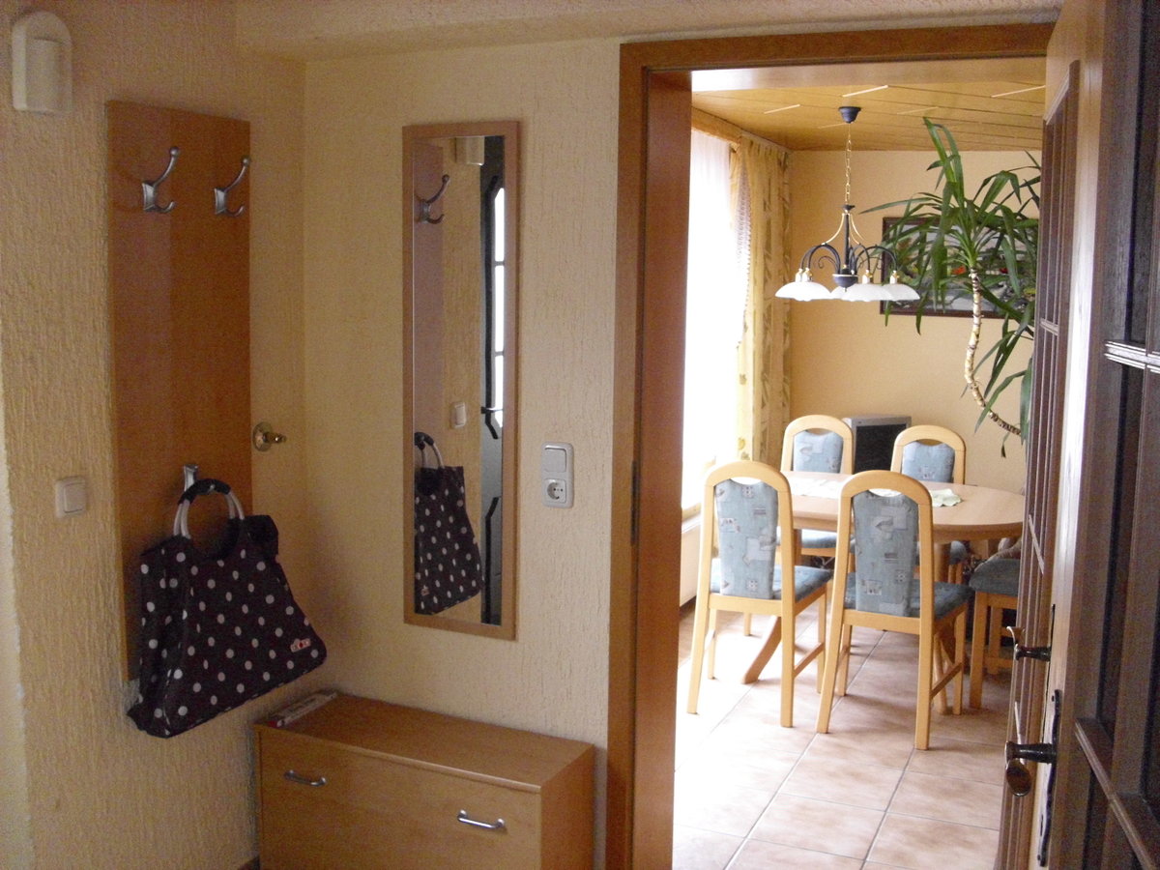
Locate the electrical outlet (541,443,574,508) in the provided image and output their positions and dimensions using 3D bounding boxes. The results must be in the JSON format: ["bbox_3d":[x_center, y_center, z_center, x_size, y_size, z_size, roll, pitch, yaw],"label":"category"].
[{"bbox_3d":[-0.051,0.092,2.697,0.080,0.152,0.014,4,8,24],"label":"electrical outlet"}]

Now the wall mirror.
[{"bbox_3d":[-0.286,-0.117,2.774,0.307,1.210,0.020,4,8,24],"label":"wall mirror"}]

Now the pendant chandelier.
[{"bbox_3d":[1.009,-0.861,4.409,0.550,0.730,0.550,4,8,24],"label":"pendant chandelier"}]

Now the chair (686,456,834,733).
[{"bbox_3d":[0.657,0.532,4.342,0.475,0.940,0.490,4,8,21],"label":"chair"}]

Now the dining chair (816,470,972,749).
[{"bbox_3d":[1.112,0.562,4.159,0.475,0.940,0.490,5,8,27],"label":"dining chair"}]

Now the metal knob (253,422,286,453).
[{"bbox_3d":[-0.726,0.008,2.783,0.068,0.071,0.071,4,8,24],"label":"metal knob"}]

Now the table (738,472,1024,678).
[{"bbox_3d":[1.085,0.611,4.532,1.290,0.750,0.950,4,8,24],"label":"table"}]

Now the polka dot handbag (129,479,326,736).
[{"bbox_3d":[-0.768,0.340,2.548,0.155,0.505,0.430,5,8,31],"label":"polka dot handbag"}]

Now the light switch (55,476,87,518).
[{"bbox_3d":[-1.003,0.124,2.310,0.013,0.079,0.079,4,8,24],"label":"light switch"}]

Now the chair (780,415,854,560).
[{"bbox_3d":[0.990,0.401,5.097,0.465,0.925,0.520,4,8,20],"label":"chair"}]

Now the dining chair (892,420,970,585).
[{"bbox_3d":[1.379,0.445,4.808,0.465,0.925,0.520,5,9,27],"label":"dining chair"}]

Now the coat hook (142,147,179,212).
[{"bbox_3d":[-0.846,-0.517,2.388,0.087,0.131,0.030,4,8,24],"label":"coat hook"}]

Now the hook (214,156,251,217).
[{"bbox_3d":[-0.760,-0.546,2.580,0.083,0.132,0.032,4,8,24],"label":"hook"}]

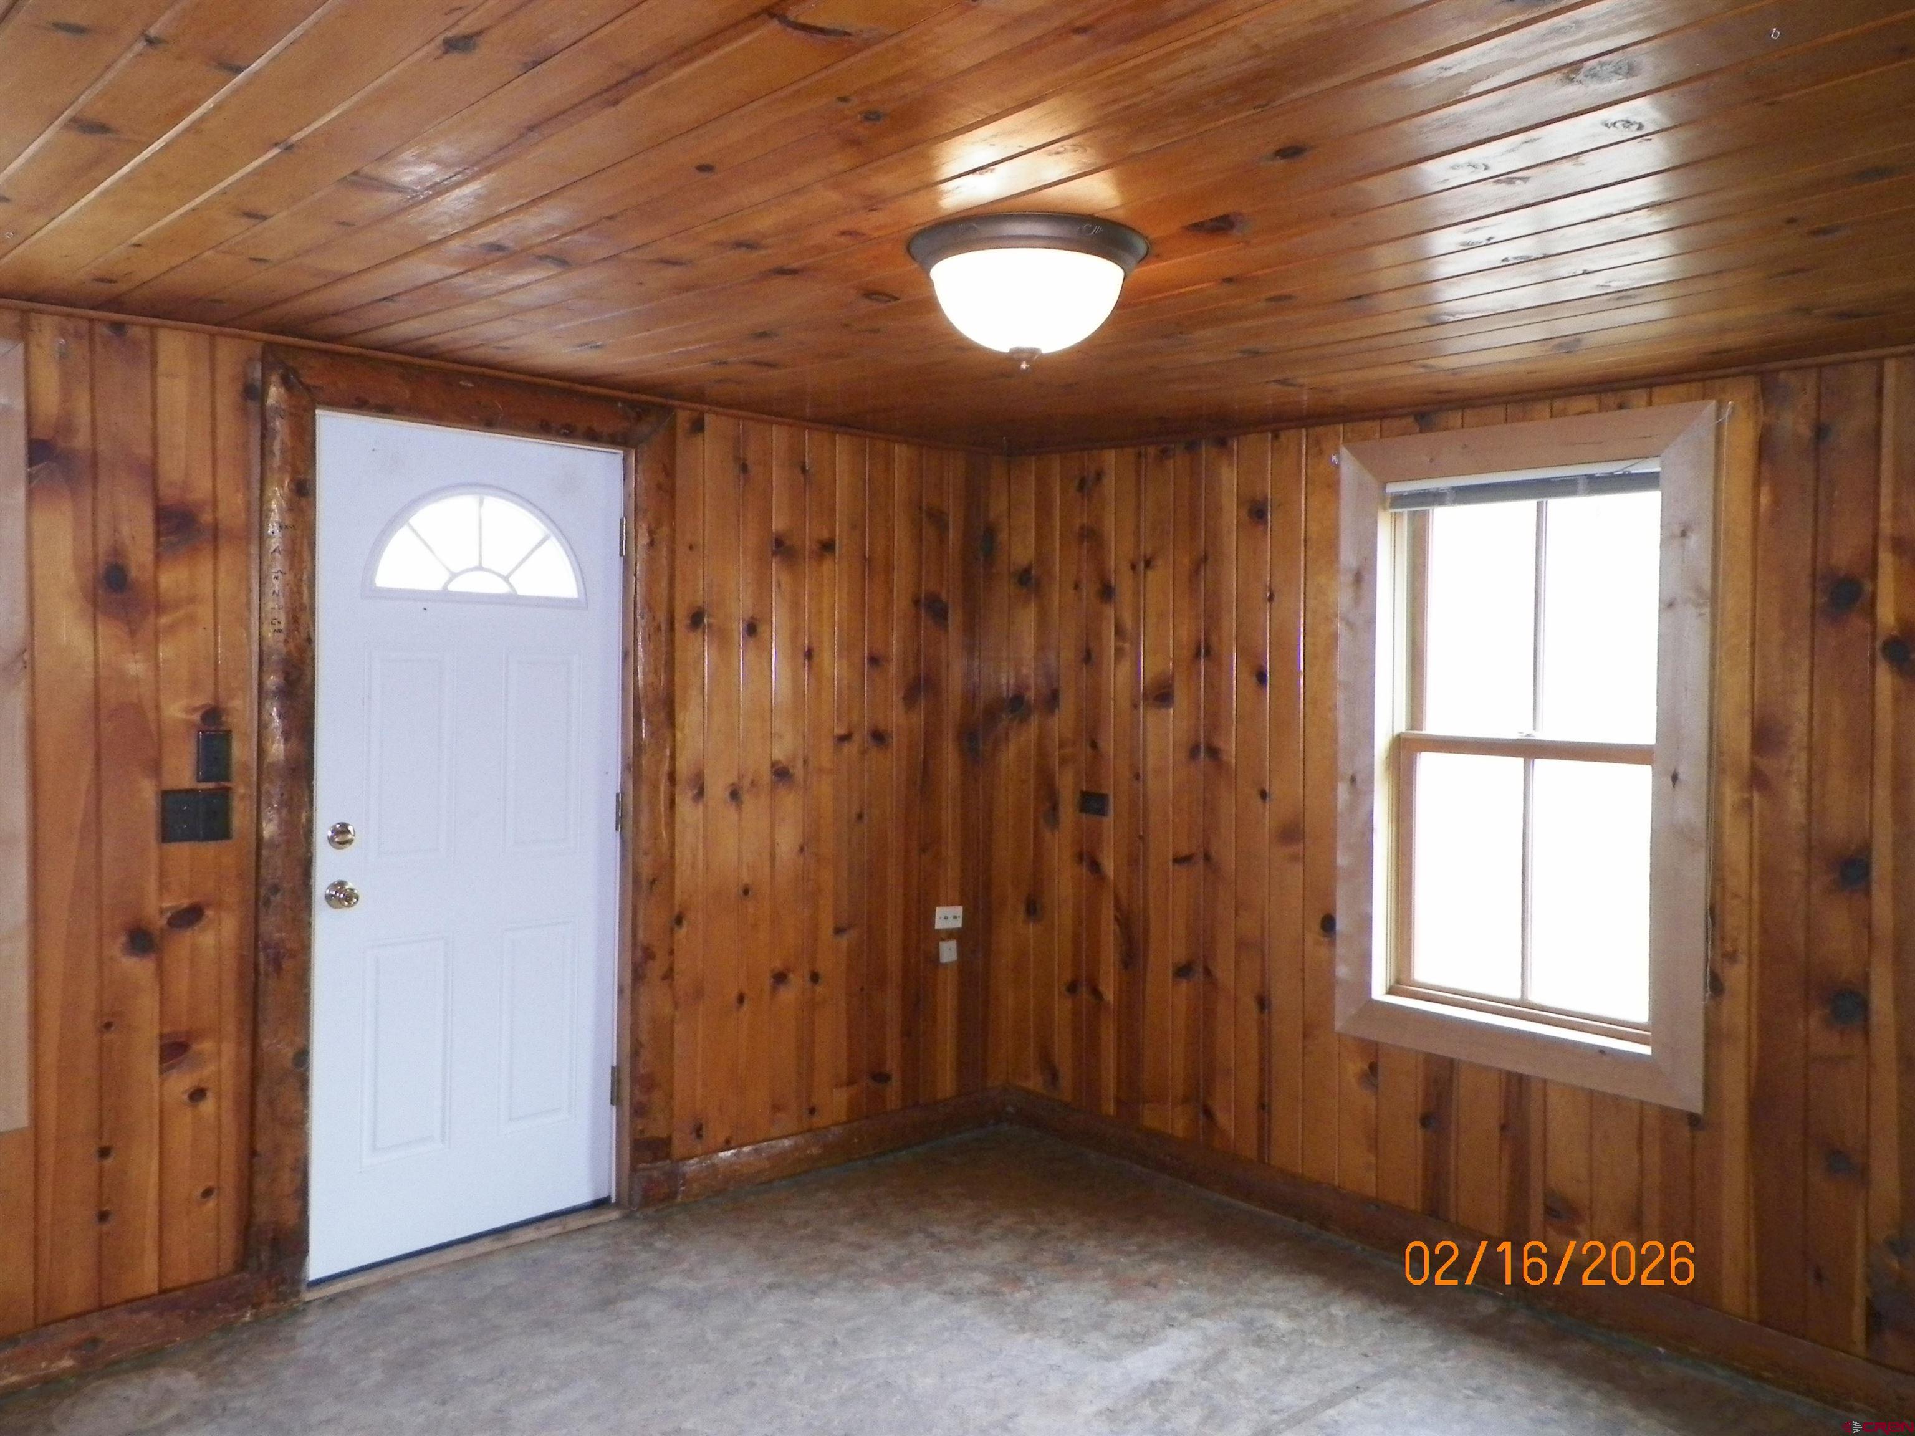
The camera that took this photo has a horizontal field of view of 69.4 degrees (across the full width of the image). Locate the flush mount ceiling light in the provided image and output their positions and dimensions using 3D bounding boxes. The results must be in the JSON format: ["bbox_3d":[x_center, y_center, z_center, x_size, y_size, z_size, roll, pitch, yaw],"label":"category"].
[{"bbox_3d":[0.114,-0.660,2.233,0.390,0.195,0.390,0,2,0],"label":"flush mount ceiling light"}]

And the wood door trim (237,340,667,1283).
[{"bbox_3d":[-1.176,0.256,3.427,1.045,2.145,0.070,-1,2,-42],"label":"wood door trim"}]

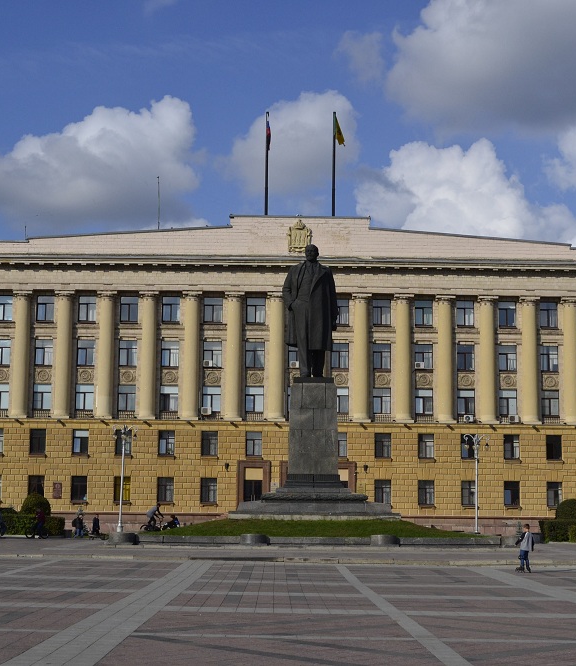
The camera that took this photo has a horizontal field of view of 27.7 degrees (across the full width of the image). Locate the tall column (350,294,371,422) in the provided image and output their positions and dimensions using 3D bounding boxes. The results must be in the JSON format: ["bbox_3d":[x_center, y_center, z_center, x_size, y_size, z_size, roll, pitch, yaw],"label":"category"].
[{"bbox_3d":[6.154,2.099,98.040,1.570,10.774,1.550,0,-8,0],"label":"tall column"}]

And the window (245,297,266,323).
[{"bbox_3d":[-2.766,-1.958,101.915,1.651,2.250,0.200,1,-8,-1],"label":"window"}]

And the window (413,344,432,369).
[{"bbox_3d":[11.866,2.072,101.526,1.552,2.141,0.200,1,-8,-1],"label":"window"}]

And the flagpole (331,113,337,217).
[{"bbox_3d":[4.230,-15.094,106.346,0.230,10.467,0.230,1,-8,-1],"label":"flagpole"}]

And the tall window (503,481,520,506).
[{"bbox_3d":[18.193,13.062,94.730,1.312,2.007,0.250,1,-8,-1],"label":"tall window"}]

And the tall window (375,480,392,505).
[{"bbox_3d":[7.513,12.578,92.025,1.262,1.859,0.250,1,-8,0],"label":"tall window"}]

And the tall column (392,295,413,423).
[{"bbox_3d":[9.569,2.130,95.953,1.470,10.520,1.365,1,-8,-1],"label":"tall column"}]

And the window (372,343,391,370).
[{"bbox_3d":[8.274,2.096,102.274,1.510,2.260,0.250,1,-8,-1],"label":"window"}]

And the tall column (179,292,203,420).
[{"bbox_3d":[-7.835,1.829,93.826,1.500,10.374,1.450,1,-8,0],"label":"tall column"}]

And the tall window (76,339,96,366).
[{"bbox_3d":[-17.558,1.750,101.795,1.541,2.332,0.250,1,-8,-1],"label":"tall window"}]

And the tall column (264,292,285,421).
[{"bbox_3d":[-1.029,1.976,96.028,1.600,10.500,1.500,1,-8,-1],"label":"tall column"}]

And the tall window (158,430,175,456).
[{"bbox_3d":[-9.761,8.980,94.979,1.312,2.031,0.250,1,-8,-1],"label":"tall window"}]

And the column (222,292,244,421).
[{"bbox_3d":[-4.680,1.987,101.279,1.600,11.274,1.500,1,-8,-1],"label":"column"}]

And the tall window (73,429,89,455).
[{"bbox_3d":[-17.754,9.310,100.071,1.352,2.139,0.250,1,-8,-1],"label":"tall window"}]

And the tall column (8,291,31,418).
[{"bbox_3d":[-21.927,1.730,95.633,1.470,10.520,1.365,1,-8,-1],"label":"tall column"}]

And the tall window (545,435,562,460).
[{"bbox_3d":[22.916,9.874,100.391,1.340,2.060,0.250,1,-8,-1],"label":"tall window"}]

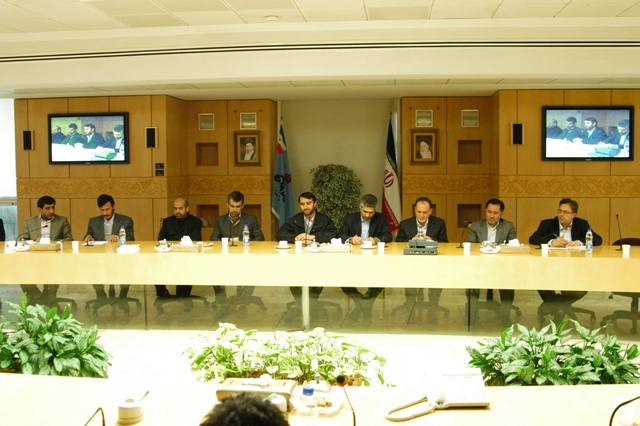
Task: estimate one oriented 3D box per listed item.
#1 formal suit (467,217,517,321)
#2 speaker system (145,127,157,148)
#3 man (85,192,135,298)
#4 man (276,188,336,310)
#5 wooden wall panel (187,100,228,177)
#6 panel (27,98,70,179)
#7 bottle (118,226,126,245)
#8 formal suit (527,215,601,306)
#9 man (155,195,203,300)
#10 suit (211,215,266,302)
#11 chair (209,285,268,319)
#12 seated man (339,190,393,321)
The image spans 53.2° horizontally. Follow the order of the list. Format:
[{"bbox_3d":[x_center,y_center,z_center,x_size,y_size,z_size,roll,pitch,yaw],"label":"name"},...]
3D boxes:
[{"bbox_3d":[1.762,0.521,6.570,0.520,0.940,0.620,1,3,15],"label":"formal suit"},{"bbox_3d":[-2.396,-1.072,9.205,0.172,0.294,0.150,0,3,5],"label":"speaker system"},{"bbox_3d":[-2.386,0.432,7.250,0.570,1.300,0.700,0,3,-1],"label":"man"},{"bbox_3d":[-0.144,0.424,7.100,0.640,1.320,0.700,0,3,0],"label":"man"},{"bbox_3d":[-1.763,-1.171,10.062,0.650,1.180,0.060,0,5,5],"label":"wooden wall panel"},{"bbox_3d":[-3.992,-1.091,9.417,0.619,1.153,0.030,0,3,5],"label":"panel"},{"bbox_3d":[-2.106,0.238,6.830,0.068,0.205,0.068,0,3,0],"label":"bottle"},{"bbox_3d":[2.464,0.495,6.420,0.720,0.920,0.660,1,3,15],"label":"formal suit"},{"bbox_3d":[-1.463,0.450,6.702,0.520,1.220,0.700,0,5,5],"label":"man"},{"bbox_3d":[-0.896,0.473,6.950,0.580,0.960,0.600,0,3,5],"label":"suit"},{"bbox_3d":[-0.906,0.613,7.200,0.630,0.940,0.640,0,3,0],"label":"chair"},{"bbox_3d":[0.459,0.437,6.529,0.560,1.250,0.740,0,5,5],"label":"seated man"}]

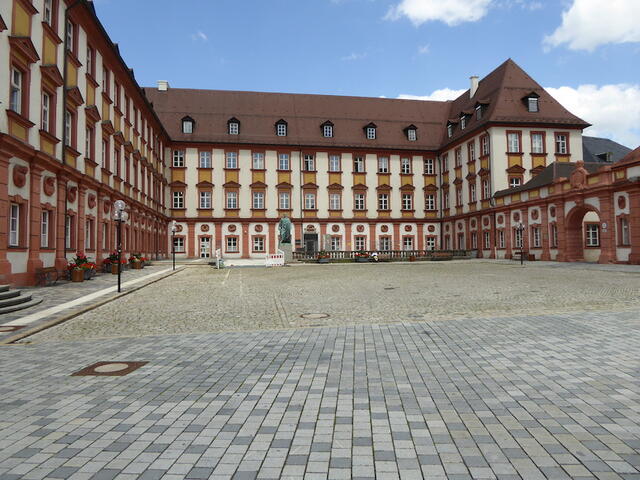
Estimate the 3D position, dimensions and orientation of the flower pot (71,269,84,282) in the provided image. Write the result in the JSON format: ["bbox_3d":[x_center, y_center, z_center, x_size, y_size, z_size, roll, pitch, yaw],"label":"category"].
[{"bbox_3d":[-11.295,1.692,21.600,0.560,0.540,0.560,0,-2,-10],"label":"flower pot"}]

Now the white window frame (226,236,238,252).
[{"bbox_3d":[-10.633,0.601,56.388,1.240,1.680,0.170,0,-2,-10],"label":"white window frame"}]

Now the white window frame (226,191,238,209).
[{"bbox_3d":[-10.118,-4.576,53.476,1.186,1.844,0.150,0,-2,-10],"label":"white window frame"}]

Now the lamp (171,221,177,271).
[{"bbox_3d":[-9.789,0.371,31.087,0.420,3.340,0.500,0,-2,-17],"label":"lamp"}]

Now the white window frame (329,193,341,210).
[{"bbox_3d":[1.973,-4.869,59.222,1.340,2.030,0.200,0,-2,-10],"label":"white window frame"}]

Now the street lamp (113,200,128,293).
[{"bbox_3d":[-7.333,0.237,16.944,0.580,3.380,0.500,0,-2,-23],"label":"street lamp"}]

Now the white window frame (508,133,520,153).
[{"bbox_3d":[19.416,-9.693,46.302,1.252,1.909,0.150,0,-2,-10],"label":"white window frame"}]

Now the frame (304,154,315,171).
[{"bbox_3d":[-1.245,-9.382,56.204,1.291,2.043,0.150,0,-2,-10],"label":"frame"}]

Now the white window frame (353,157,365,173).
[{"bbox_3d":[4.883,-9.306,57.270,1.303,1.895,0.150,0,-2,-10],"label":"white window frame"}]

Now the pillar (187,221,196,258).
[{"bbox_3d":[-14.754,0.009,53.237,0.981,4.172,0.400,0,-2,-10],"label":"pillar"}]

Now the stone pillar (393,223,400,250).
[{"bbox_3d":[9.609,-0.096,57.489,0.897,4.169,0.400,0,-2,-10],"label":"stone pillar"}]

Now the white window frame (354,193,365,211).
[{"bbox_3d":[5.197,-4.898,60.054,1.250,2.060,0.180,0,-2,-10],"label":"white window frame"}]

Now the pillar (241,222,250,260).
[{"bbox_3d":[-9.199,0.086,57.069,0.920,4.500,0.300,0,-2,-10],"label":"pillar"}]

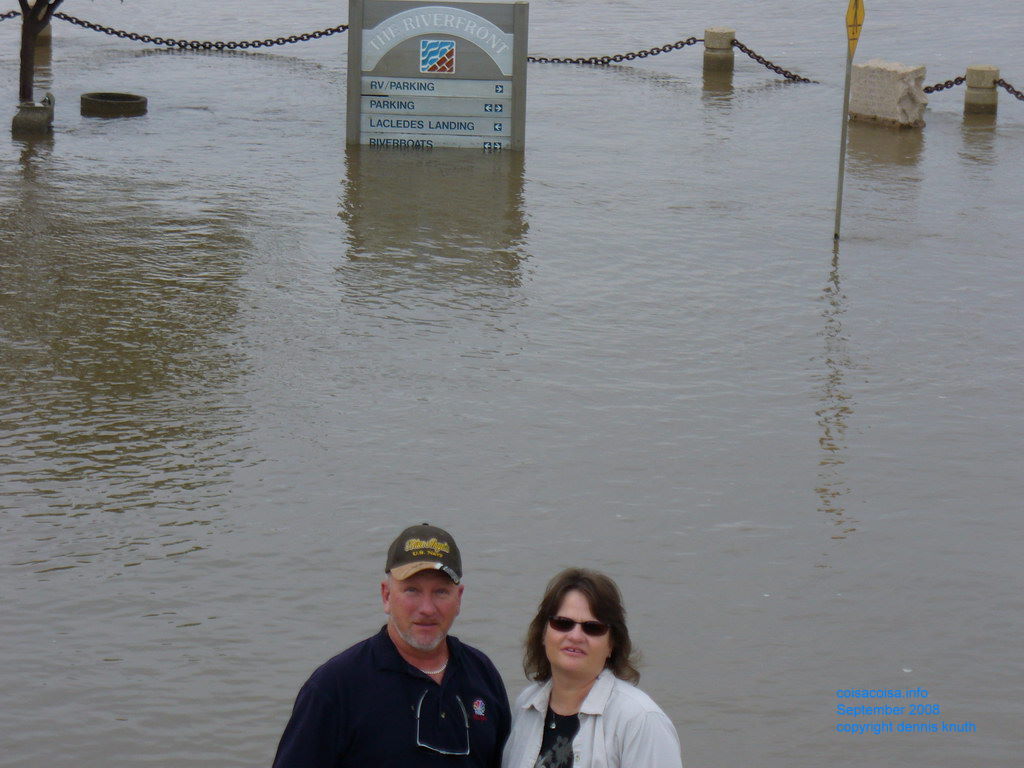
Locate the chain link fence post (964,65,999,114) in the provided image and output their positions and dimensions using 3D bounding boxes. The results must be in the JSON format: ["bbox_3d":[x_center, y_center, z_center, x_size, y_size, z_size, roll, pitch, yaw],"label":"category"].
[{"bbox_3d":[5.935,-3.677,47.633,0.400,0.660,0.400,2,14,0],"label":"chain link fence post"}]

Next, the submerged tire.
[{"bbox_3d":[-4.816,-3.393,45.804,0.820,0.205,0.820,2,14,0],"label":"submerged tire"}]

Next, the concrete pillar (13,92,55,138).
[{"bbox_3d":[-5.636,-3.154,44.305,0.470,0.480,0.420,2,14,0],"label":"concrete pillar"}]

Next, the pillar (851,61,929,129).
[{"bbox_3d":[4.655,-3.552,46.645,0.780,0.730,0.560,10,16,30],"label":"pillar"}]

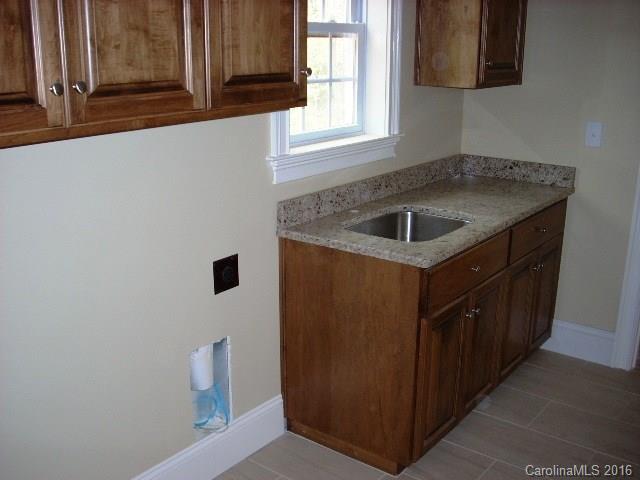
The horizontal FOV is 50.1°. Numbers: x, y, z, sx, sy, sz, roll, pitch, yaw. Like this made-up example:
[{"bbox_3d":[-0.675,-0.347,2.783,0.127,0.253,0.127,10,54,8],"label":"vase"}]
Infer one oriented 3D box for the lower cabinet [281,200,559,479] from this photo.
[{"bbox_3d":[0.563,0.286,3.207,0.617,0.866,1.522,12,19,35],"label":"lower cabinet"}]

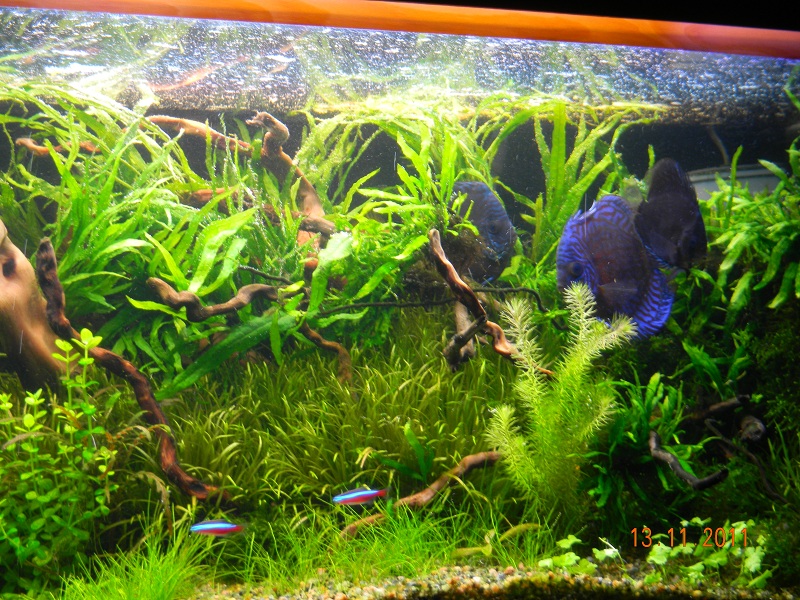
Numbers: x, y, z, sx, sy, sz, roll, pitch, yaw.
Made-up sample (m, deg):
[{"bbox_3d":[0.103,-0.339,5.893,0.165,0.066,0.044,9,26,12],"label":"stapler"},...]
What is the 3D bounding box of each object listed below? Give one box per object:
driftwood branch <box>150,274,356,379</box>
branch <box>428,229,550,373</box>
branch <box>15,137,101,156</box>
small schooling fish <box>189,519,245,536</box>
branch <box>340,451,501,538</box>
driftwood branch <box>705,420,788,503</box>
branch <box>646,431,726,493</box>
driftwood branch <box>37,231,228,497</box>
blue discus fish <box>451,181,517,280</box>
[{"bbox_3d":[-0.126,0.025,1.600,0.168,0.082,0.060,1,2,-6],"label":"driftwood branch"},{"bbox_3d":[0.073,0.000,1.560,0.092,0.110,0.060,1,2,-9],"label":"branch"},{"bbox_3d":[-0.304,-0.136,1.700,0.074,0.017,0.030,1,2,0],"label":"branch"},{"bbox_3d":[-0.137,0.170,1.430,0.041,0.013,0.007,1,2,-3],"label":"small schooling fish"},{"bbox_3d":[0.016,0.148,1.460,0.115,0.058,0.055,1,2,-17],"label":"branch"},{"bbox_3d":[0.284,0.132,1.570,0.066,0.066,0.045,1,2,-6],"label":"driftwood branch"},{"bbox_3d":[0.231,0.129,1.540,0.059,0.044,0.035,1,2,-6],"label":"branch"},{"bbox_3d":[-0.211,0.054,1.500,0.140,0.196,0.075,1,2,-11],"label":"driftwood branch"},{"bbox_3d":[0.074,-0.061,1.720,0.090,0.092,0.030,2,2,31],"label":"blue discus fish"}]

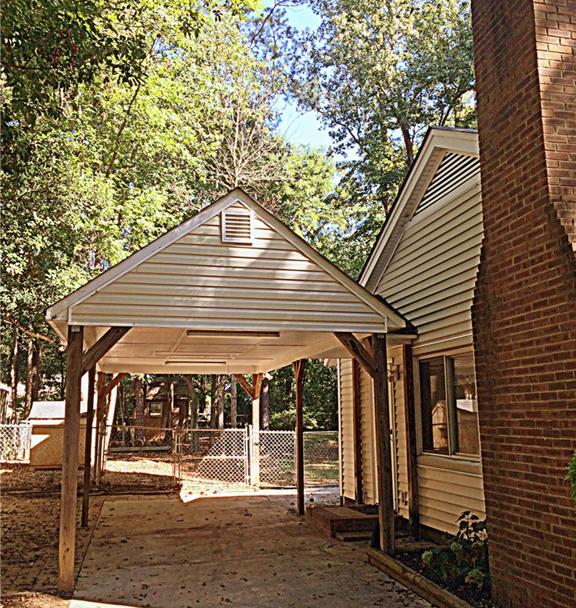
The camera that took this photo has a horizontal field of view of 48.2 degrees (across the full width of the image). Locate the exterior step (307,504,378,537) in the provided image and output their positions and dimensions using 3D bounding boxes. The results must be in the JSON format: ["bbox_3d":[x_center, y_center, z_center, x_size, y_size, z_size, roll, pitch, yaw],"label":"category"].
[{"bbox_3d":[0.840,3.178,9.508,0.832,0.257,1.188,2,-10,-14],"label":"exterior step"}]

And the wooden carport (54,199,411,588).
[{"bbox_3d":[-1.488,1.427,10.807,4.109,4.336,7.673,2,-10,-14],"label":"wooden carport"}]

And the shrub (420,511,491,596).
[{"bbox_3d":[1.554,2.258,6.038,0.594,0.653,0.554,2,-10,-14],"label":"shrub"}]

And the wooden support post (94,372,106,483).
[{"bbox_3d":[-4.040,2.673,13.784,0.129,2.386,0.129,2,-10,-14],"label":"wooden support post"}]

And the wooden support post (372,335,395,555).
[{"bbox_3d":[1.134,1.604,7.613,0.129,2.515,0.129,2,-10,-14],"label":"wooden support post"}]

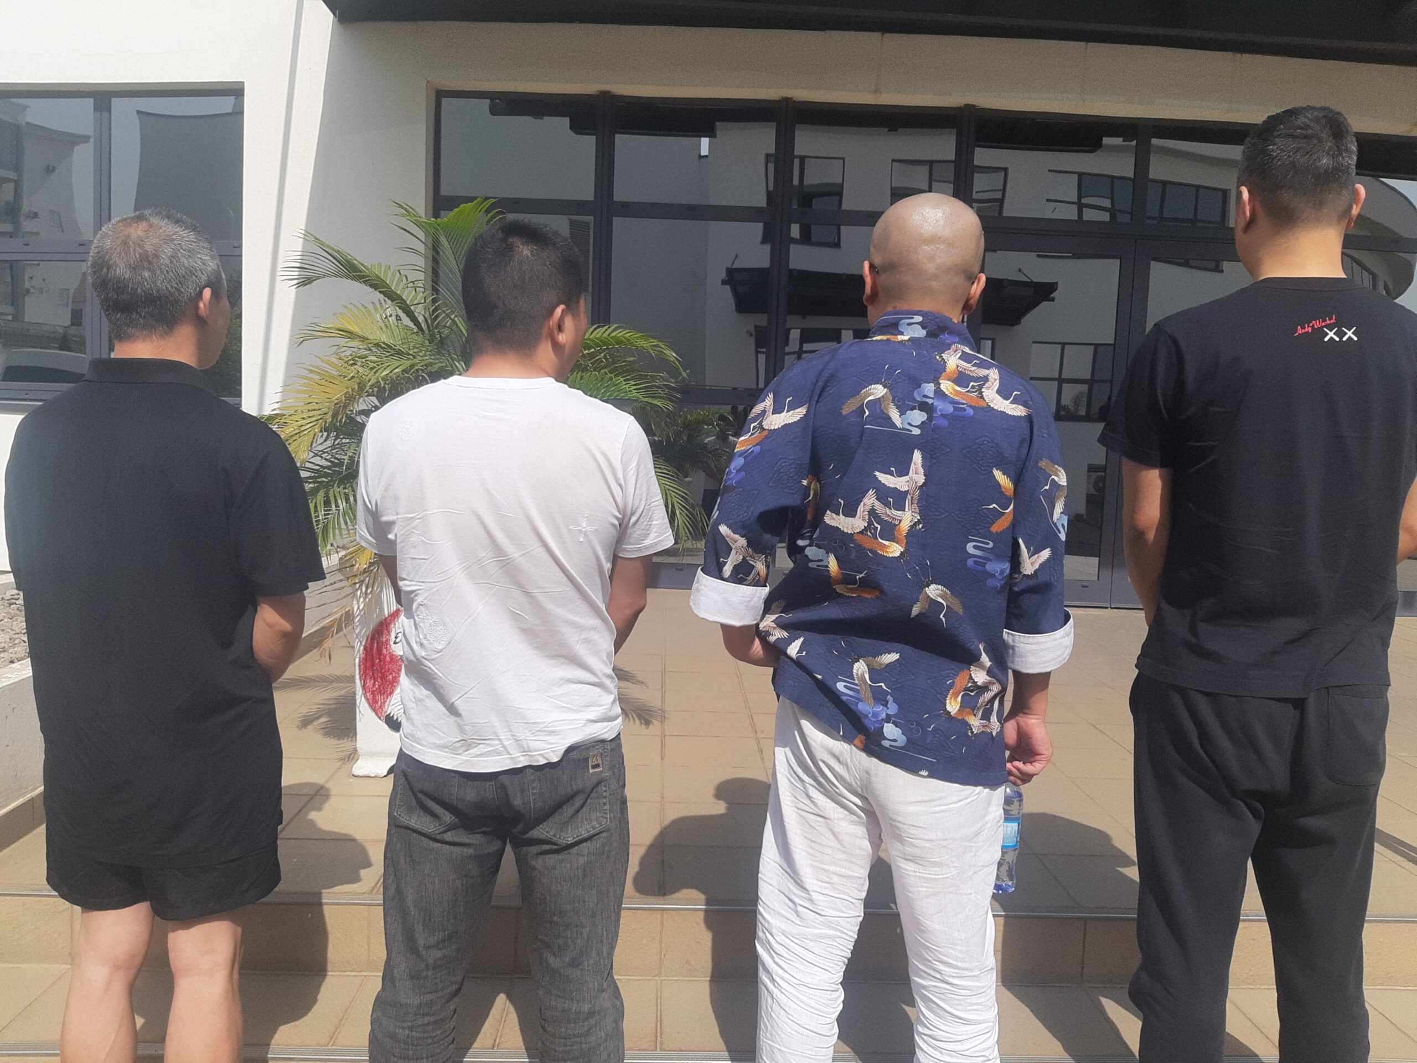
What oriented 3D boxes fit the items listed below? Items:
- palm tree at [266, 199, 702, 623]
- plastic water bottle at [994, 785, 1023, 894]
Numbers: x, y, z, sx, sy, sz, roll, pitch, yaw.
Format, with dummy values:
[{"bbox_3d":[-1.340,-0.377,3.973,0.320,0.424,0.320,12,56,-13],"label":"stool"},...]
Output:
[{"bbox_3d":[-0.648,-0.325,3.229,1.270,1.240,1.150,2,6,-3],"label":"palm tree"},{"bbox_3d":[0.467,0.467,1.763,0.063,0.214,0.063,3,4,-3],"label":"plastic water bottle"}]

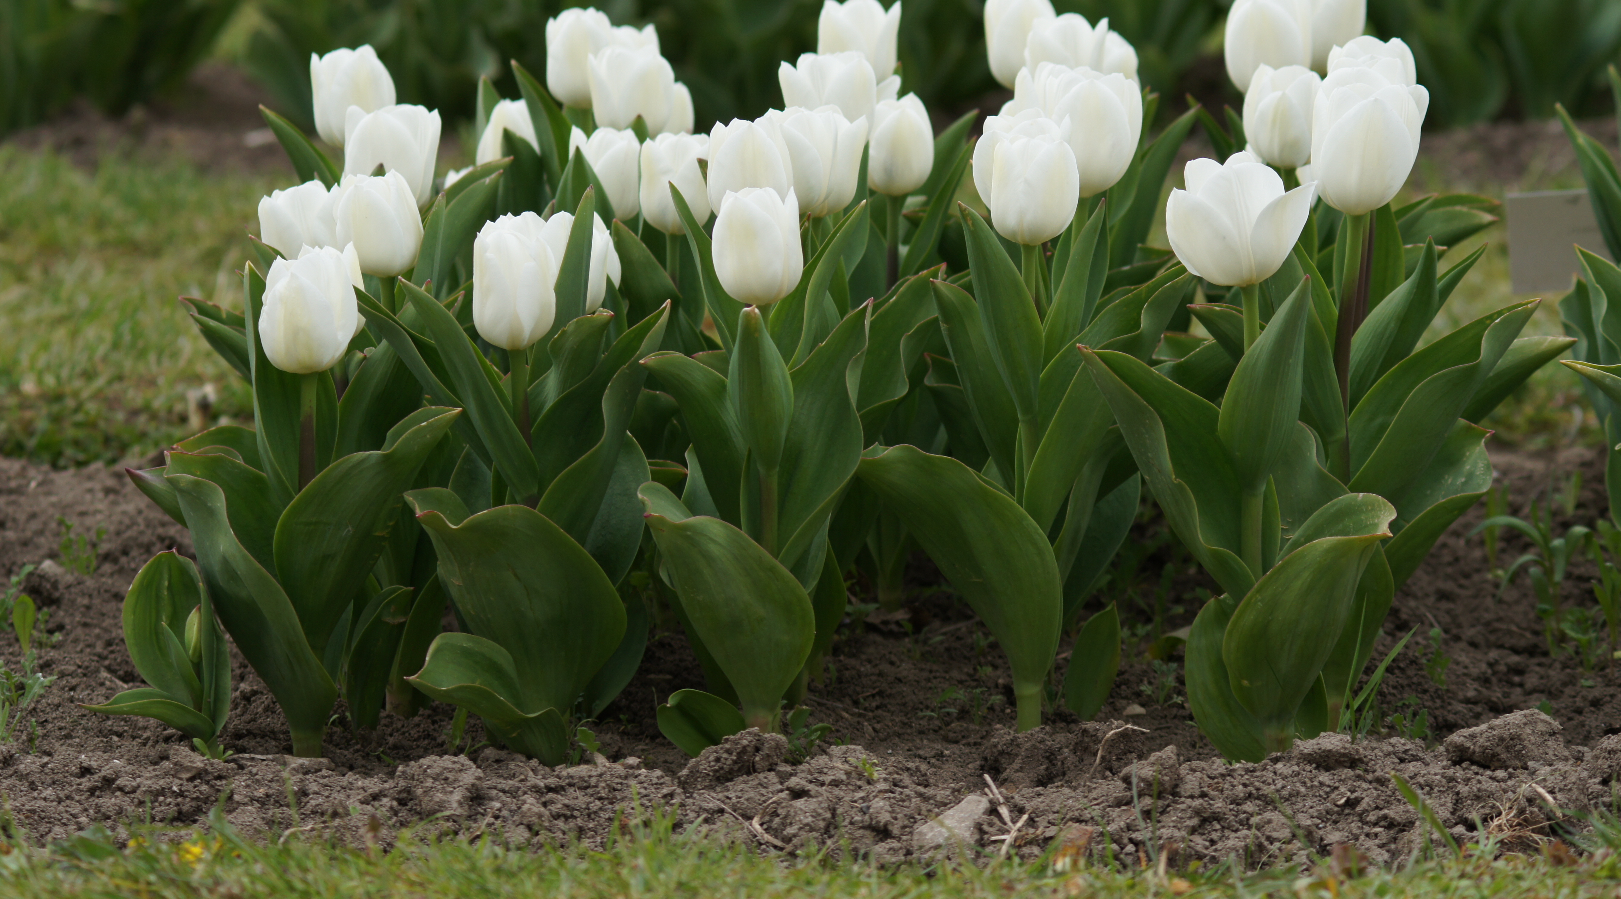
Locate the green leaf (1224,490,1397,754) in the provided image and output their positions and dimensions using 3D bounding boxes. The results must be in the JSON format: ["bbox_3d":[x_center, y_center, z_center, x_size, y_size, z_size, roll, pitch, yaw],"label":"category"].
[{"bbox_3d":[0.305,0.107,4.130,0.105,0.157,0.060,0,10,0],"label":"green leaf"}]

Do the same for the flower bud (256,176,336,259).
[{"bbox_3d":[-0.335,-0.146,4.450,0.058,0.067,0.058,0,12,0],"label":"flower bud"}]

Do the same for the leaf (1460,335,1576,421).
[{"bbox_3d":[0.458,-0.042,4.450,0.089,0.062,0.050,0,10,0],"label":"leaf"}]

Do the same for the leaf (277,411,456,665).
[{"bbox_3d":[-0.259,0.049,3.940,0.108,0.150,0.060,0,16,0],"label":"leaf"}]

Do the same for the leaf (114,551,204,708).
[{"bbox_3d":[-0.389,0.108,4.050,0.047,0.094,0.040,-12,12,-18],"label":"leaf"}]

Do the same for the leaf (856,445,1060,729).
[{"bbox_3d":[0.091,0.086,4.180,0.127,0.173,0.065,0,10,0],"label":"leaf"}]

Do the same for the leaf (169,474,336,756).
[{"bbox_3d":[-0.318,0.095,3.852,0.054,0.173,0.055,-23,12,5],"label":"leaf"}]

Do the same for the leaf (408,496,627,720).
[{"bbox_3d":[-0.167,0.094,3.842,0.124,0.136,0.060,0,13,0],"label":"leaf"}]

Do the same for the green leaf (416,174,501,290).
[{"bbox_3d":[-0.236,-0.141,4.500,0.057,0.085,0.040,0,10,0],"label":"green leaf"}]

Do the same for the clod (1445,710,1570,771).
[{"bbox_3d":[0.411,0.171,3.980,0.074,0.032,0.055,0,16,0],"label":"clod"}]

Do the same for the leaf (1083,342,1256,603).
[{"bbox_3d":[0.216,0.014,4.040,0.064,0.176,0.055,-33,10,-14],"label":"leaf"}]

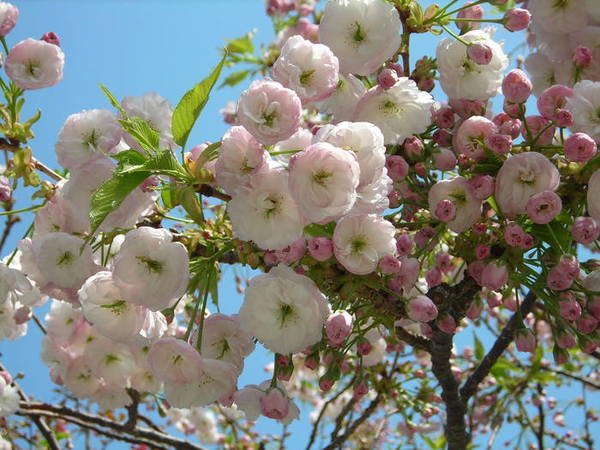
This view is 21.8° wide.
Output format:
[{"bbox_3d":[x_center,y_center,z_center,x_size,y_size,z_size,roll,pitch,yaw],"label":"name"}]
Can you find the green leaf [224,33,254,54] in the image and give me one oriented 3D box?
[{"bbox_3d":[-0.048,-0.145,1.250,0.025,0.018,0.018,-8,15,21],"label":"green leaf"}]

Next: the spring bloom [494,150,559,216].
[{"bbox_3d":[0.139,-0.025,0.950,0.040,0.040,0.025,0,17,0],"label":"spring bloom"}]

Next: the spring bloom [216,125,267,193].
[{"bbox_3d":[-0.036,-0.039,0.940,0.034,0.041,0.030,3,20,-7],"label":"spring bloom"}]

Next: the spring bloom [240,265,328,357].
[{"bbox_3d":[-0.009,0.048,0.880,0.050,0.050,0.026,0,7,0],"label":"spring bloom"}]

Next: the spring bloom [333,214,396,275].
[{"bbox_3d":[0.041,0.012,0.990,0.040,0.037,0.031,1,6,-12],"label":"spring bloom"}]

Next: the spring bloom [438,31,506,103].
[{"bbox_3d":[0.105,-0.097,0.950,0.042,0.042,0.026,4,8,-9],"label":"spring bloom"}]

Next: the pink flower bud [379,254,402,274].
[{"bbox_3d":[0.053,0.024,0.920,0.012,0.012,0.015,18,0,-40],"label":"pink flower bud"}]

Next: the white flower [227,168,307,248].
[{"bbox_3d":[-0.020,-0.011,0.940,0.047,0.049,0.030,1,14,-3],"label":"white flower"}]

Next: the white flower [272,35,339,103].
[{"bbox_3d":[0.004,-0.100,1.000,0.042,0.043,0.034,-1,-21,6],"label":"white flower"}]

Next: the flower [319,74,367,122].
[{"bbox_3d":[0.026,-0.082,1.000,0.038,0.038,0.024,-3,19,7],"label":"flower"}]

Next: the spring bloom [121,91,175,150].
[{"bbox_3d":[-0.096,-0.065,0.990,0.035,0.041,0.026,3,11,-6],"label":"spring bloom"}]

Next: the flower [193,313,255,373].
[{"bbox_3d":[-0.046,0.074,0.970,0.040,0.040,0.024,1,11,-3],"label":"flower"}]

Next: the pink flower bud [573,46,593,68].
[{"bbox_3d":[0.176,-0.104,0.970,0.012,0.014,0.014,0,-27,0],"label":"pink flower bud"}]

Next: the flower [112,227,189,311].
[{"bbox_3d":[-0.088,0.026,0.920,0.045,0.050,0.028,-1,14,3],"label":"flower"}]

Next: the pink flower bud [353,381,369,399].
[{"bbox_3d":[0.040,0.108,1.020,0.011,0.013,0.011,8,-39,-20],"label":"pink flower bud"}]

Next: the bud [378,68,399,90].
[{"bbox_3d":[0.053,-0.087,0.930,0.012,0.015,0.013,-4,-67,8],"label":"bud"}]

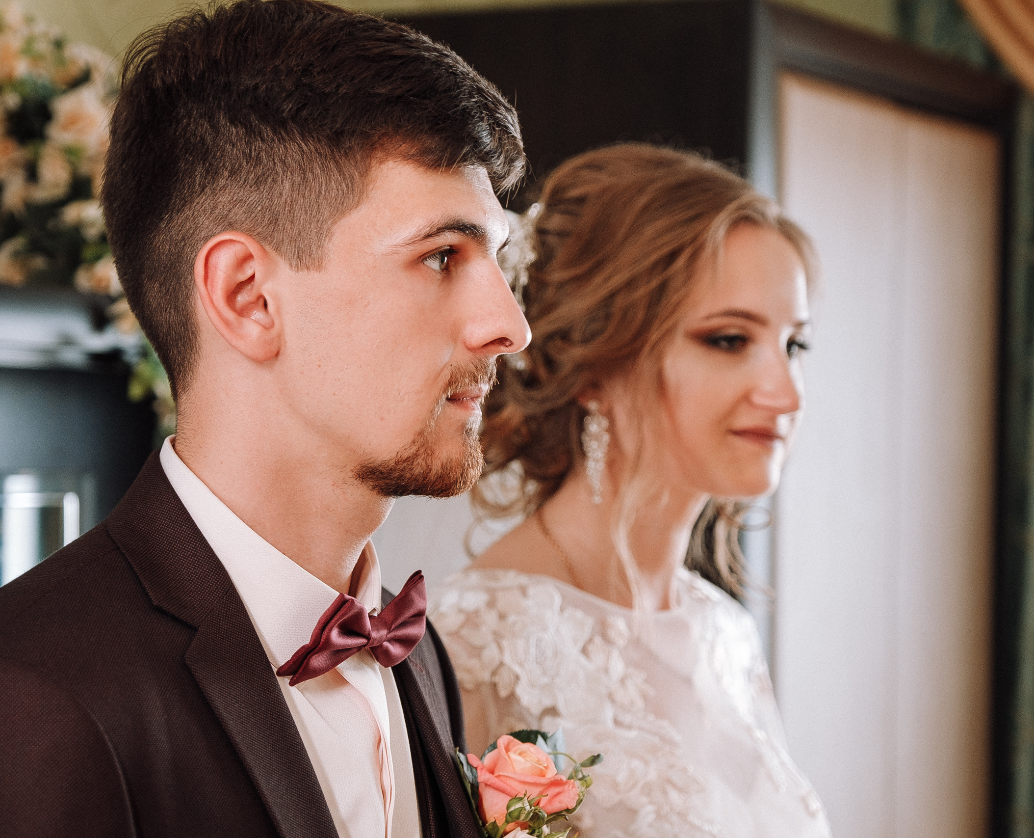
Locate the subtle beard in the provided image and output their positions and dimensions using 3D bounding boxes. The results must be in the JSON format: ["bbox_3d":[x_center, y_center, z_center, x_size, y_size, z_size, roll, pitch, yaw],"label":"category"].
[{"bbox_3d":[-0.043,0.004,1.475,0.062,0.071,0.084,1,1,20],"label":"subtle beard"}]

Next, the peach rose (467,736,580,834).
[{"bbox_3d":[0.004,0.188,1.485,0.056,0.050,0.055,-7,26,-40],"label":"peach rose"}]

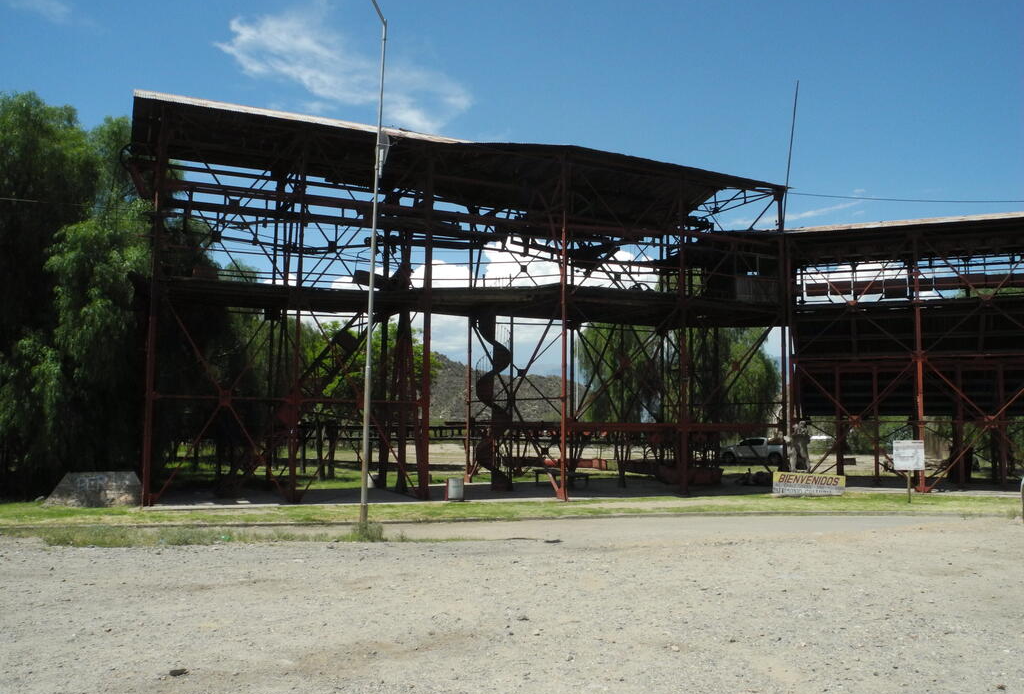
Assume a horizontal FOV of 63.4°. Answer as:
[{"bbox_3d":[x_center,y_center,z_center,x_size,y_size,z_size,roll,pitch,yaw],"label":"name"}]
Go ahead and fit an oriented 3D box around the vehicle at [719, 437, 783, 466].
[{"bbox_3d":[16.347,7.089,56.300,5.300,1.800,1.850,-1,-6,10],"label":"vehicle"}]

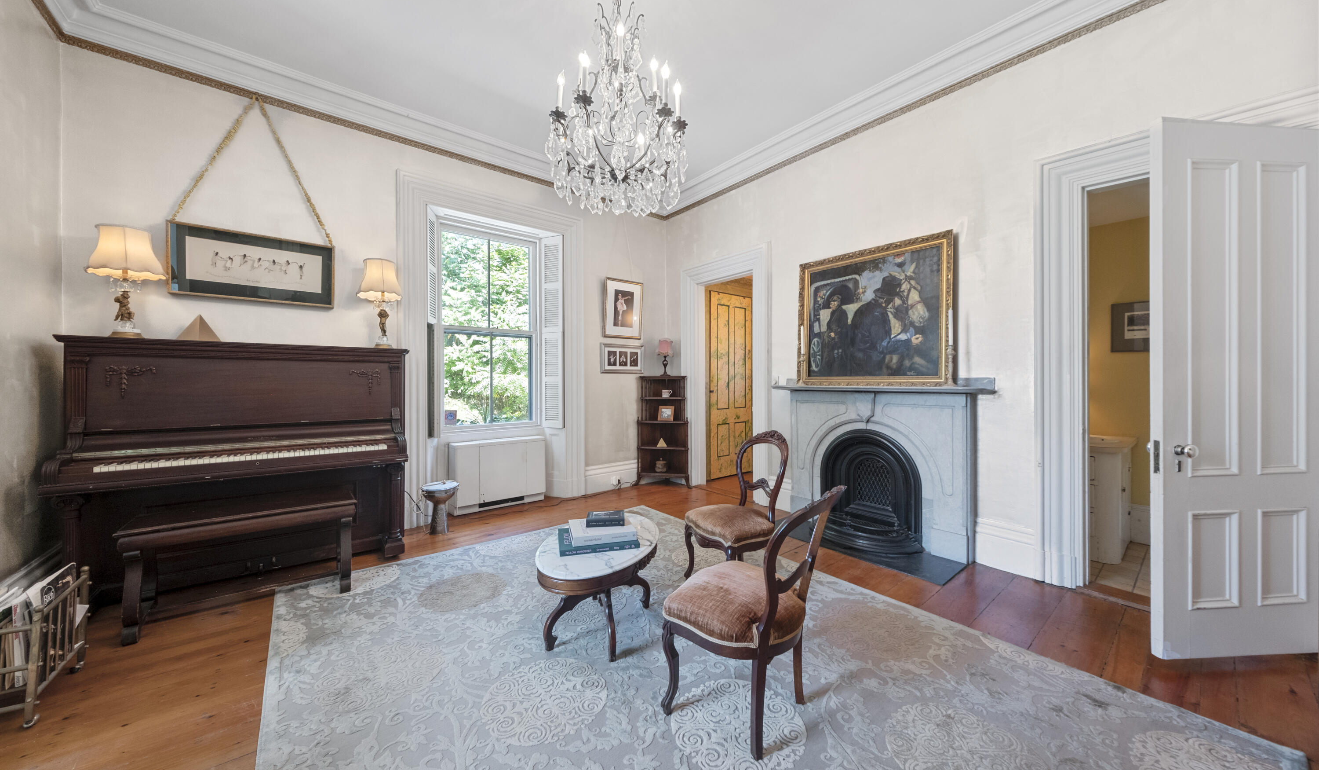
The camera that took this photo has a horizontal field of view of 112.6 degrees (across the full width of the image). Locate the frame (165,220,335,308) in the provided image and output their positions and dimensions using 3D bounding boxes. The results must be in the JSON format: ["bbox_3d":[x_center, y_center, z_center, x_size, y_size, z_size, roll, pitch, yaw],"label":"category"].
[{"bbox_3d":[-2.711,-0.788,2.970,0.824,0.450,0.035,0,0,-39],"label":"frame"}]

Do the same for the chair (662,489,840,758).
[{"bbox_3d":[0.346,0.747,1.569,0.570,0.860,0.465,0,0,43],"label":"chair"}]

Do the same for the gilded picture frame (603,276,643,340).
[{"bbox_3d":[-0.408,-0.854,4.958,0.510,0.655,0.030,0,4,-39],"label":"gilded picture frame"}]

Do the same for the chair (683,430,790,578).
[{"bbox_3d":[0.478,0.746,2.587,0.570,0.860,0.465,0,0,-28],"label":"chair"}]

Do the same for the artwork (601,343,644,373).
[{"bbox_3d":[-0.398,-0.284,4.826,0.565,0.314,0.030,0,0,-39],"label":"artwork"}]

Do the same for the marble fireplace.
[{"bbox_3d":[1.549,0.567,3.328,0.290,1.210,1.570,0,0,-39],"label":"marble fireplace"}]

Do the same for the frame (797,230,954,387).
[{"bbox_3d":[1.596,-0.516,3.397,0.055,1.060,1.165,6,-4,-39],"label":"frame"}]

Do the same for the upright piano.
[{"bbox_3d":[-2.447,0.449,2.729,1.554,1.390,0.650,0,0,-39],"label":"upright piano"}]

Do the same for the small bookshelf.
[{"bbox_3d":[0.059,0.518,5.031,0.640,1.225,0.340,0,0,6],"label":"small bookshelf"}]

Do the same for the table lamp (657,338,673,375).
[{"bbox_3d":[0.066,-0.315,5.020,0.190,0.441,0.190,0,0,6],"label":"table lamp"}]

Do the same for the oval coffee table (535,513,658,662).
[{"bbox_3d":[-0.283,0.966,2.158,0.540,0.425,0.890,0,0,14],"label":"oval coffee table"}]

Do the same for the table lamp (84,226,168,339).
[{"bbox_3d":[-3.000,-0.564,2.478,0.285,0.630,0.285,0,0,-39],"label":"table lamp"}]

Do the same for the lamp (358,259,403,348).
[{"bbox_3d":[-2.030,-0.579,3.205,0.270,0.660,0.270,0,0,-39],"label":"lamp"}]

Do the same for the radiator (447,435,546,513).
[{"bbox_3d":[-1.516,0.833,4.160,0.830,0.610,0.210,0,0,-39],"label":"radiator"}]

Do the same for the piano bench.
[{"bbox_3d":[-2.221,0.929,2.402,0.920,0.510,0.370,0,0,-39],"label":"piano bench"}]

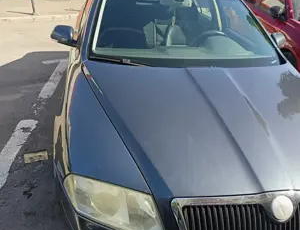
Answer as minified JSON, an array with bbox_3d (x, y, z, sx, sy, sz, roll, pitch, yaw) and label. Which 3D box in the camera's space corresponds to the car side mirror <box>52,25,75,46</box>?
[{"bbox_3d":[-0.652,-0.605,2.110,0.200,0.150,0.115,-1,28,-11],"label":"car side mirror"}]

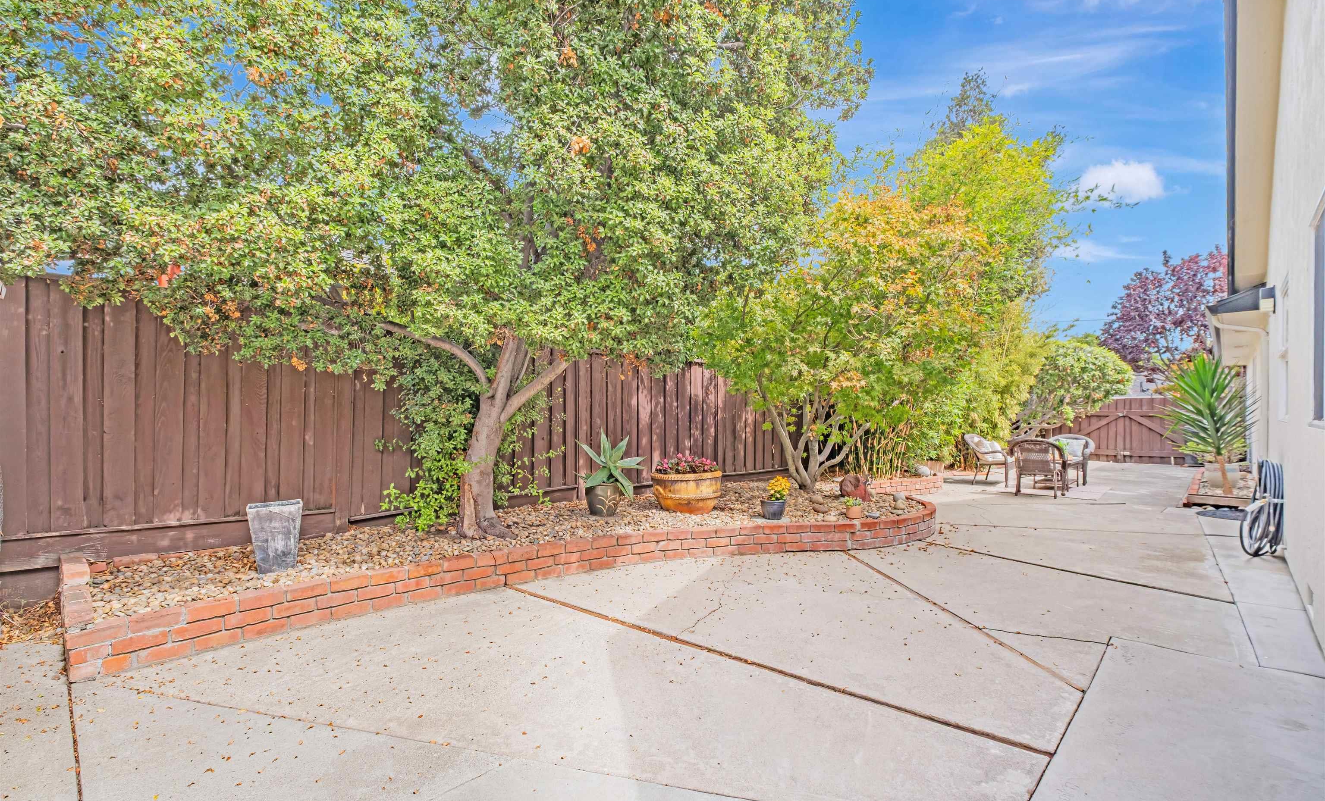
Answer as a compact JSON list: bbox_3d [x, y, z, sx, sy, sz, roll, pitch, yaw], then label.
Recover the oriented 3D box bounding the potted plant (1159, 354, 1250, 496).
[{"bbox_3d":[6.980,0.280,7.100,0.880,1.760,0.880,0,-1,45],"label":"potted plant"}]

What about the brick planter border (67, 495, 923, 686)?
[{"bbox_3d":[-0.330,1.180,4.820,7.400,0.210,2.200,1,-2,-31],"label":"brick planter border"}]

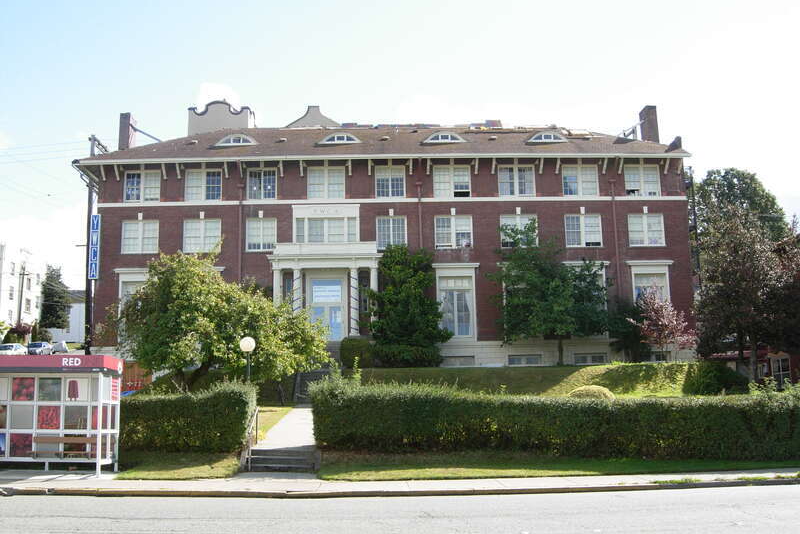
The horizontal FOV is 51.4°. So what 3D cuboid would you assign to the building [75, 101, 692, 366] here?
[{"bbox_3d":[-0.864,-1.514,53.000,34.500,16.500,16.000,-1,-10,-2],"label":"building"}]

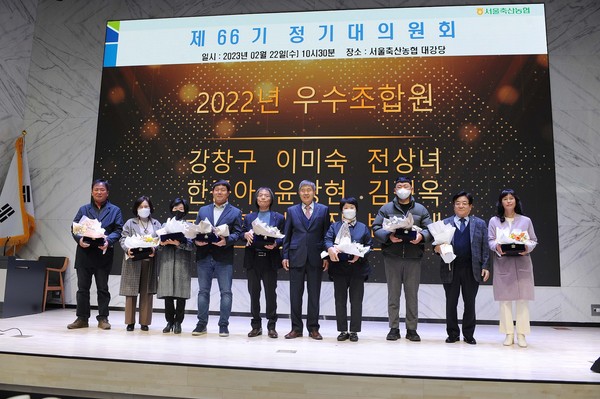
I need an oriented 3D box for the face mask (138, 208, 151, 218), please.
[{"bbox_3d":[-1.802,0.162,5.403,0.140,0.110,0.085,2,-8,-8],"label":"face mask"}]

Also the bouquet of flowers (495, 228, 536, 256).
[{"bbox_3d":[2.171,0.433,4.697,0.380,0.260,0.240,-1,-8,14],"label":"bouquet of flowers"}]

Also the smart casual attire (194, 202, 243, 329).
[{"bbox_3d":[-0.912,0.738,5.216,0.480,1.360,0.360,1,-8,0],"label":"smart casual attire"}]

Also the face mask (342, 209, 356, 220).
[{"bbox_3d":[0.539,0.163,5.076,0.142,0.115,0.085,0,-8,6],"label":"face mask"}]

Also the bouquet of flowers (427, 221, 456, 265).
[{"bbox_3d":[1.487,0.459,4.865,0.260,0.450,0.200,-7,-2,11],"label":"bouquet of flowers"}]

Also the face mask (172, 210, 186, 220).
[{"bbox_3d":[-1.373,0.182,5.315,0.140,0.110,0.085,2,-8,-6],"label":"face mask"}]

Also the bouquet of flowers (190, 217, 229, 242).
[{"bbox_3d":[-0.980,0.325,5.050,0.380,0.240,0.250,1,-8,0],"label":"bouquet of flowers"}]

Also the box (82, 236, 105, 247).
[{"bbox_3d":[-2.321,0.472,5.241,0.235,0.100,0.170,2,-8,-5],"label":"box"}]

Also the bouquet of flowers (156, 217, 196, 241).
[{"bbox_3d":[-1.356,0.319,5.121,0.390,0.240,0.250,2,-8,-2],"label":"bouquet of flowers"}]

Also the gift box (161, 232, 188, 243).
[{"bbox_3d":[-1.389,0.417,5.121,0.250,0.100,0.170,2,-8,-2],"label":"gift box"}]

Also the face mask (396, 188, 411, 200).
[{"bbox_3d":[1.141,-0.055,5.139,0.150,0.125,0.090,0,-8,11],"label":"face mask"}]

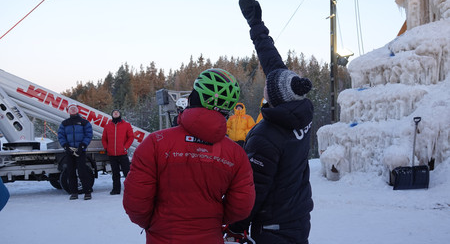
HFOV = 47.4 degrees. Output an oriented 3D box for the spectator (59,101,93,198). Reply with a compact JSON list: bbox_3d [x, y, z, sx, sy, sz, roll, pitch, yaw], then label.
[{"bbox_3d":[-2.770,0.565,9.500,0.640,1.760,0.420,0,-1,-6],"label":"spectator"}]

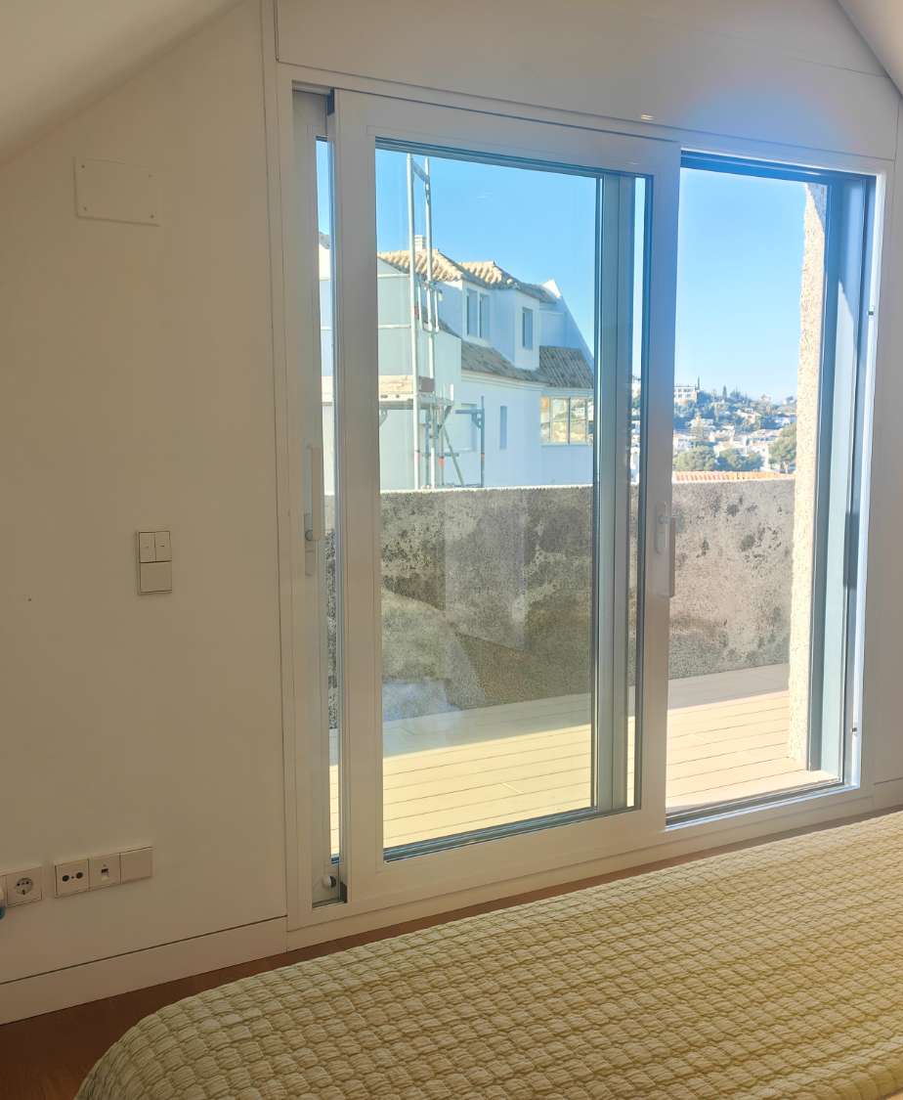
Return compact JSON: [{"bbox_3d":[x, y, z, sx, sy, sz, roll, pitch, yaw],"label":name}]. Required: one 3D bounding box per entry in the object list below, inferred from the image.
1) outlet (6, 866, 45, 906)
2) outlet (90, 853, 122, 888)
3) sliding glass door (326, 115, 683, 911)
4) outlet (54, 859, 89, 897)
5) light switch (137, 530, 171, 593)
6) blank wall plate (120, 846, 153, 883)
[{"bbox_3d":[-0.949,0.749,2.356,0.078,0.078,0.014,-4,7,-27],"label":"outlet"},{"bbox_3d":[-0.797,0.738,2.433,0.071,0.075,0.014,-4,7,-27],"label":"outlet"},{"bbox_3d":[0.166,-0.121,2.886,1.044,2.009,0.070,-4,7,-27],"label":"sliding glass door"},{"bbox_3d":[-0.861,0.742,2.401,0.073,0.075,0.014,-4,7,-27],"label":"outlet"},{"bbox_3d":[-0.678,0.026,2.417,0.077,0.144,0.014,-4,7,-27],"label":"light switch"},{"bbox_3d":[-0.730,0.730,2.455,0.072,0.073,0.010,-4,7,-27],"label":"blank wall plate"}]

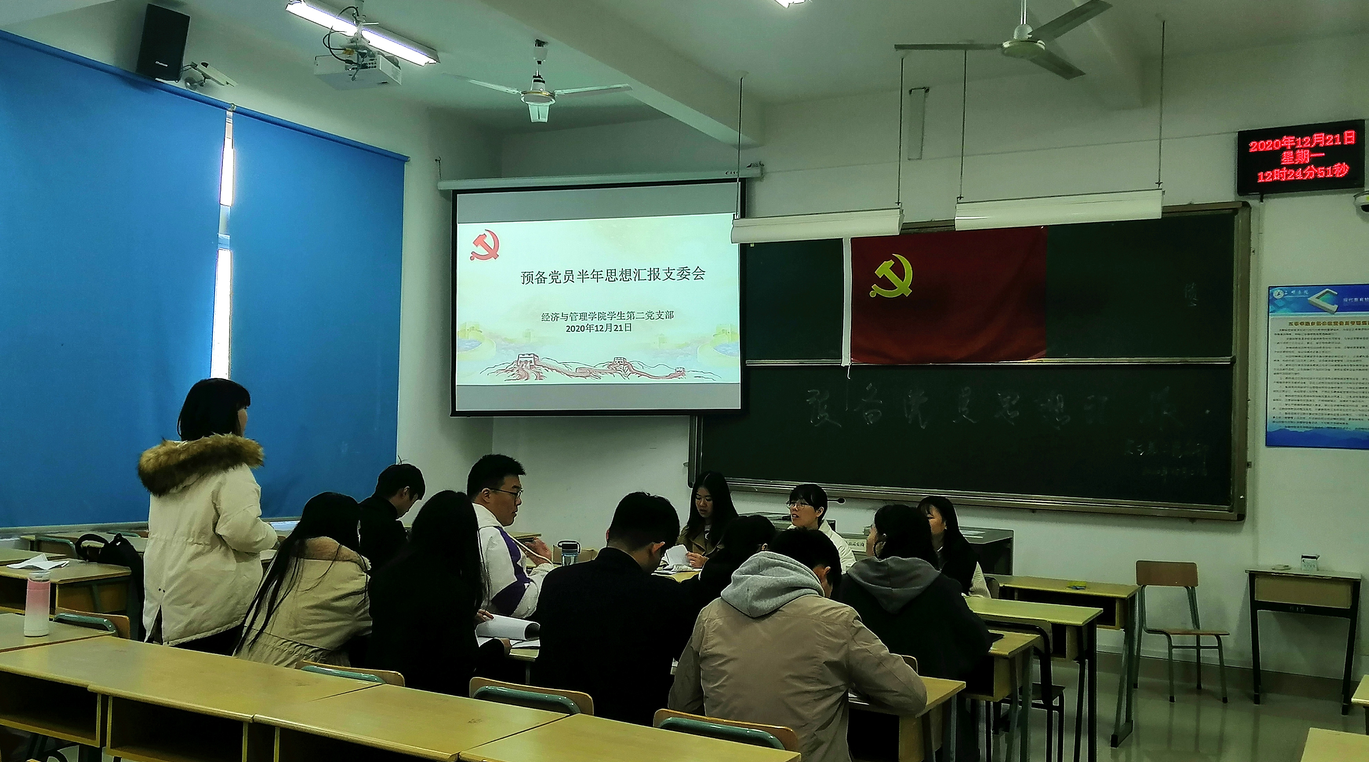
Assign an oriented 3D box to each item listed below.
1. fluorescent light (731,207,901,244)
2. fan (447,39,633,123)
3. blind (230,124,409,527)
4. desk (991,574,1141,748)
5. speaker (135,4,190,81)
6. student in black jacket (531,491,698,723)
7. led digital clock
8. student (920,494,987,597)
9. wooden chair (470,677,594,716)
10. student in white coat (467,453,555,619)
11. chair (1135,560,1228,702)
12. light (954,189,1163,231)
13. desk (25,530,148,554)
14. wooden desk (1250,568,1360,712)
[{"bbox_3d":[0.919,-1.112,7.943,1.300,0.180,0.160,0,-3,31],"label":"fluorescent light"},{"bbox_3d":[-0.971,-2.155,7.750,1.250,0.440,1.250,0,-3,31],"label":"fan"},{"bbox_3d":[-2.718,-0.421,8.259,0.070,2.827,1.680,0,-3,31],"label":"blind"},{"bbox_3d":[2.019,1.450,5.758,0.600,0.750,0.450,0,-3,31],"label":"desk"},{"bbox_3d":[-3.307,-2.118,6.945,0.260,0.420,0.240,4,12,-46],"label":"speaker"},{"bbox_3d":[-0.156,1.016,3.447,0.520,1.320,0.780,0,-3,34],"label":"student in black jacket"},{"bbox_3d":[3.912,-1.407,7.039,0.700,0.420,0.080,0,-3,31],"label":"led digital clock"},{"bbox_3d":[1.253,1.191,5.559,0.720,1.240,0.480,4,-3,-39],"label":"student"},{"bbox_3d":[-0.377,1.250,3.256,0.390,0.770,0.410,1,-3,22],"label":"wooden chair"},{"bbox_3d":[-0.557,0.995,4.104,0.750,1.400,0.520,1,-3,22],"label":"student in white coat"},{"bbox_3d":[3.026,1.509,6.689,0.390,0.780,0.410,2,-3,-3],"label":"chair"},{"bbox_3d":[2.356,-1.075,7.011,1.252,0.177,0.170,0,-3,31],"label":"light"},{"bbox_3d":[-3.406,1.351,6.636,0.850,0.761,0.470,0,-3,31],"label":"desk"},{"bbox_3d":[3.666,1.544,6.558,0.610,0.761,0.440,0,-3,31],"label":"wooden desk"}]

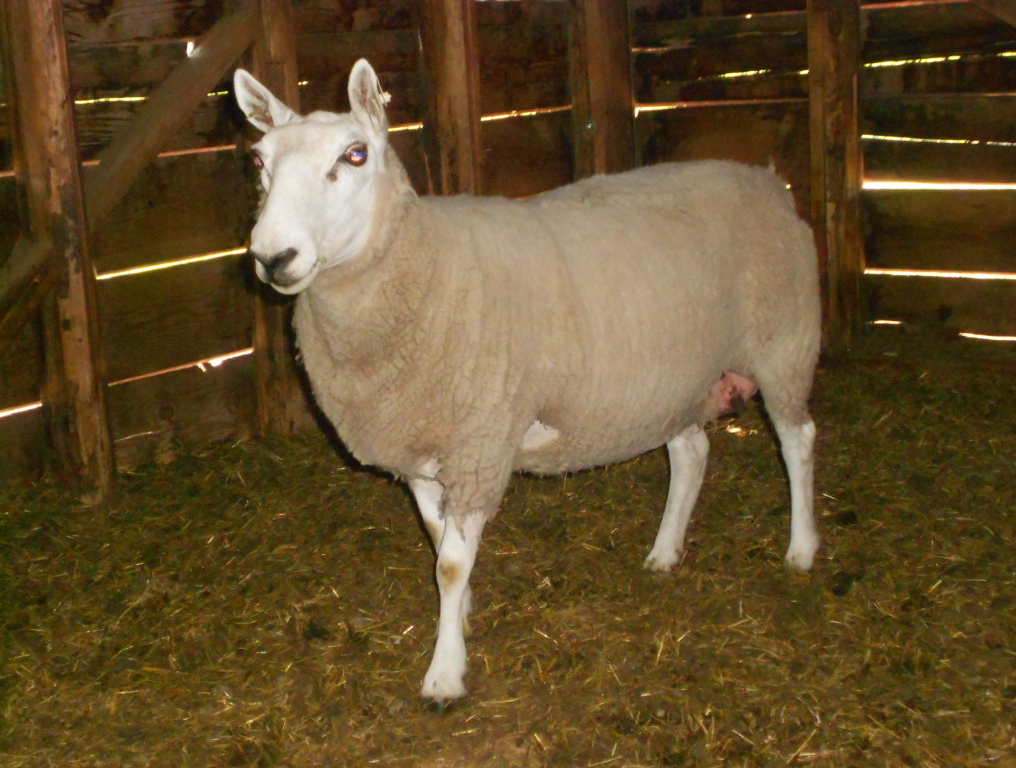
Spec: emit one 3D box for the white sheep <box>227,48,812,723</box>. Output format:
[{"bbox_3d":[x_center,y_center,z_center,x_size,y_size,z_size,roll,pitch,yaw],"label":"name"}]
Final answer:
[{"bbox_3d":[0.062,-0.046,2.646,1.103,0.944,0.408,-12,17,-39],"label":"white sheep"}]

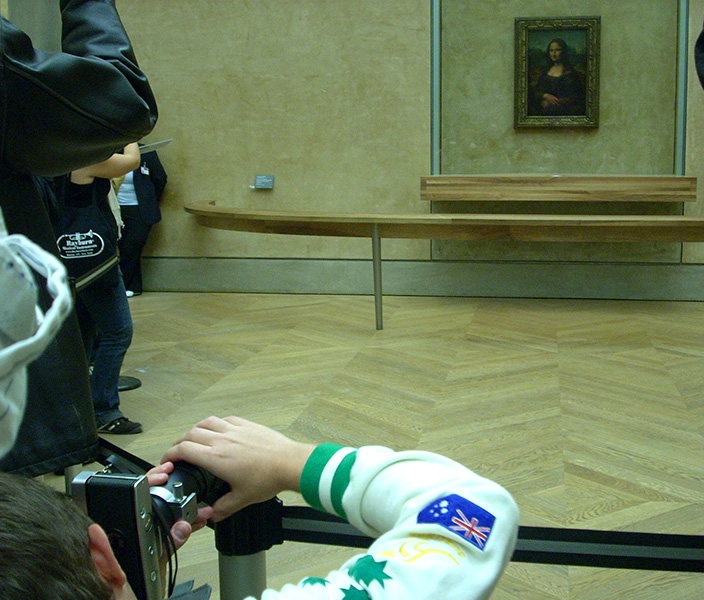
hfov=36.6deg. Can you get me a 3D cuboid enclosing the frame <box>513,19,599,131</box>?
[{"bbox_3d":[1.884,-2.080,9.759,0.767,1.009,0.090,1,7,12],"label":"frame"}]

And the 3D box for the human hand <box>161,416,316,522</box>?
[{"bbox_3d":[-0.118,0.179,1.120,0.165,0.110,0.100,2,8,20],"label":"human hand"}]

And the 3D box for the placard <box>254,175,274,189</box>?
[{"bbox_3d":[-0.849,-1.147,10.330,0.187,0.127,0.020,1,7,12],"label":"placard"}]

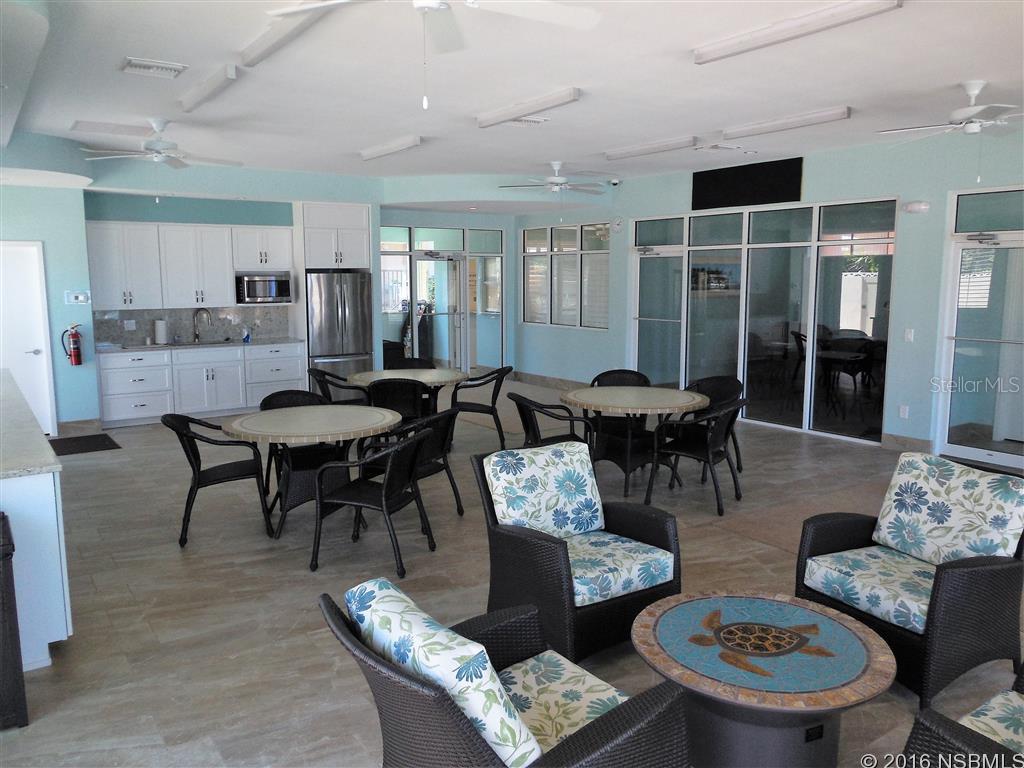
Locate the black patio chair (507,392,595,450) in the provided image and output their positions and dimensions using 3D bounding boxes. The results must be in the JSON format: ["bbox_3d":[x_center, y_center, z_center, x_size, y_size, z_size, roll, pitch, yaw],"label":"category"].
[{"bbox_3d":[0.299,0.469,5.928,0.660,0.840,0.600,-2,8,-12],"label":"black patio chair"}]

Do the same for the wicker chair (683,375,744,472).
[{"bbox_3d":[1.728,0.364,6.640,0.660,0.840,0.600,-7,10,-38],"label":"wicker chair"}]

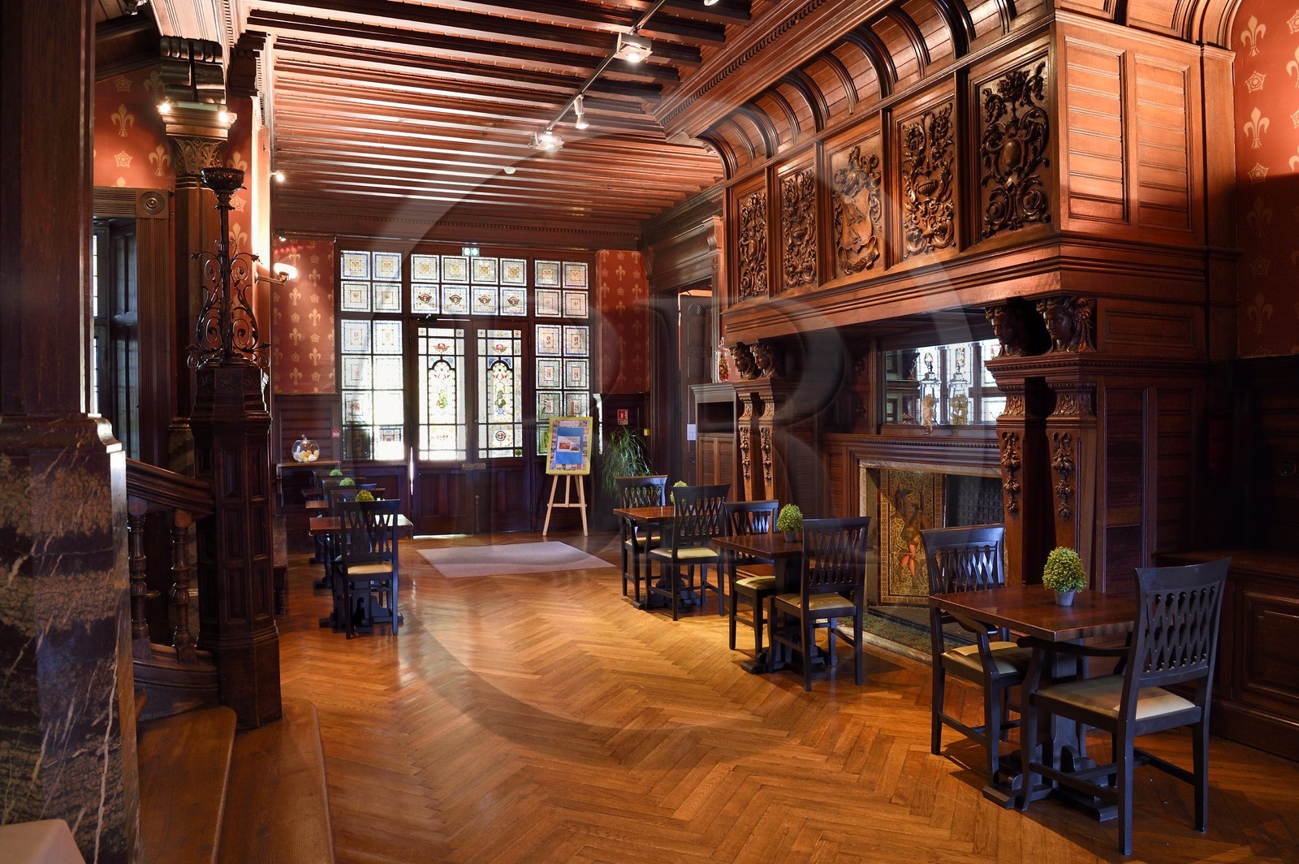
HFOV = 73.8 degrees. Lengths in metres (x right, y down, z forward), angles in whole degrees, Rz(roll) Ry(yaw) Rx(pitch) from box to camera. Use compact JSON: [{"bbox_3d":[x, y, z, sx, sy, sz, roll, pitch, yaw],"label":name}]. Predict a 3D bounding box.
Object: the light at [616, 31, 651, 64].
[{"bbox_3d":[-0.113,-2.745,6.185,0.210,0.170,0.210,-1,1,-23],"label":"light"}]

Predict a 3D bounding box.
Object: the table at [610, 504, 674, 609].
[{"bbox_3d":[0.169,1.022,7.042,0.700,0.760,0.700,-1,1,-23],"label":"table"}]

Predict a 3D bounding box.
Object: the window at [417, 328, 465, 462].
[{"bbox_3d":[-2.666,-0.502,11.130,0.620,1.740,0.050,-1,1,-23],"label":"window"}]

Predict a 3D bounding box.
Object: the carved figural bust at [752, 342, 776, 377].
[{"bbox_3d":[0.887,-0.553,6.682,0.250,0.250,0.220,-1,1,-22],"label":"carved figural bust"}]

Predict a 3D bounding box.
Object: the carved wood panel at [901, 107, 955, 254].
[{"bbox_3d":[1.573,-1.419,4.877,0.060,0.830,0.460,-1,1,-23],"label":"carved wood panel"}]

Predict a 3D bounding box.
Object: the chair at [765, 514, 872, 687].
[{"bbox_3d":[0.954,0.951,4.998,0.460,0.960,0.510,-1,1,-17],"label":"chair"}]

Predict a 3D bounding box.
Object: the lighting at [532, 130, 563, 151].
[{"bbox_3d":[-0.839,-2.422,7.199,0.220,0.170,0.210,-1,1,-23],"label":"lighting"}]

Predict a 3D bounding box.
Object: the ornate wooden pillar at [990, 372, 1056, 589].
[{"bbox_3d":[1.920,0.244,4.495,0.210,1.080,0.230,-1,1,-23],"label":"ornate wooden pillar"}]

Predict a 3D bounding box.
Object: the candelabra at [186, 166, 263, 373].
[{"bbox_3d":[-1.991,-0.774,4.060,0.360,0.950,0.360,-1,1,-23],"label":"candelabra"}]

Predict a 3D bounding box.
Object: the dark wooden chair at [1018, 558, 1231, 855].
[{"bbox_3d":[1.767,0.958,3.259,0.550,1.015,0.550,-1,1,-23],"label":"dark wooden chair"}]

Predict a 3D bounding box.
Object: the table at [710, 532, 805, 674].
[{"bbox_3d":[0.857,1.046,5.273,0.700,0.760,0.700,-1,1,-23],"label":"table"}]

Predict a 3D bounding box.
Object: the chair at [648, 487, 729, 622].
[{"bbox_3d":[0.297,0.901,6.689,0.540,0.980,0.560,-1,1,-22],"label":"chair"}]

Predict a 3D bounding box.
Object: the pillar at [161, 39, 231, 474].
[{"bbox_3d":[-2.929,-0.494,5.728,0.460,3.970,0.500,-1,1,-23],"label":"pillar"}]

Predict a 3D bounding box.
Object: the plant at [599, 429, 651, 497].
[{"bbox_3d":[-0.302,0.621,11.347,0.750,1.370,0.720,-1,1,-22],"label":"plant"}]

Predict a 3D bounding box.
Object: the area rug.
[{"bbox_3d":[-1.505,1.349,9.348,1.680,0.015,1.920,-1,1,-25],"label":"area rug"}]

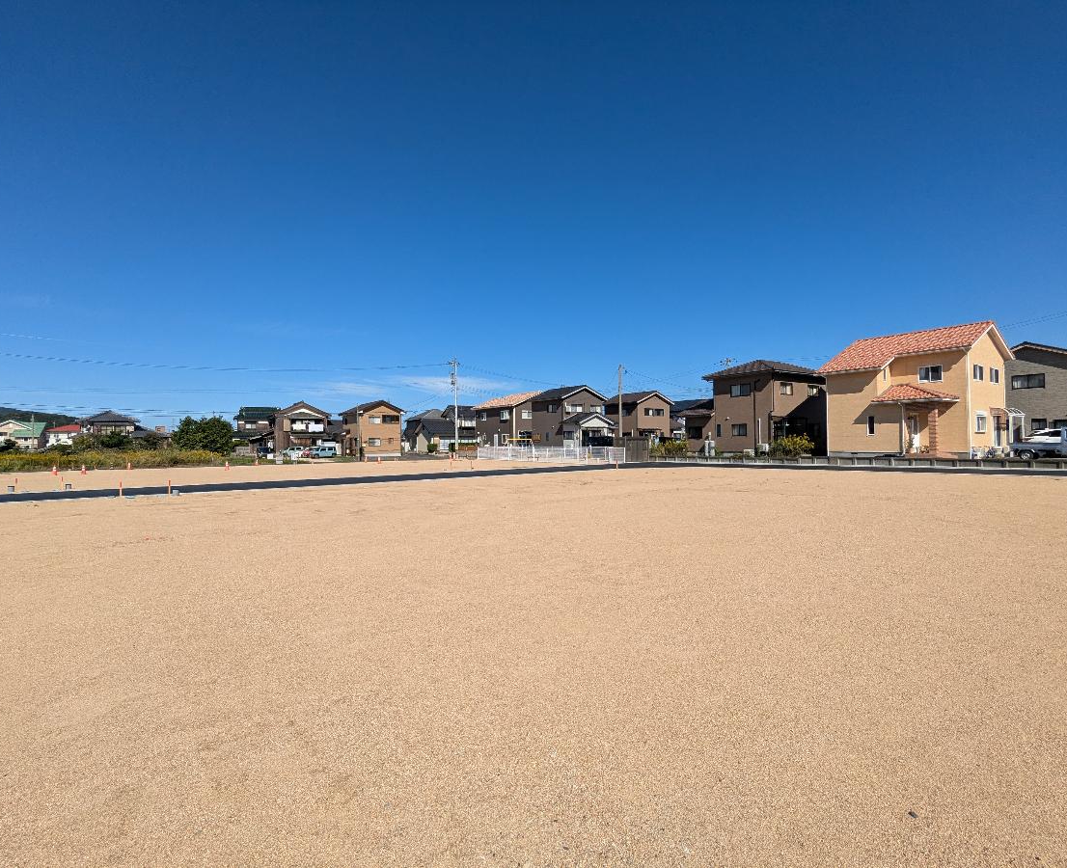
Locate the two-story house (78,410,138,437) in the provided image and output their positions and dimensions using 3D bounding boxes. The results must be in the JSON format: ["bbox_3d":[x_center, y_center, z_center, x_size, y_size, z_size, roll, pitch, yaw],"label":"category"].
[{"bbox_3d":[-77.647,0.000,98.000,7.800,8.200,7.000,-1,-1,-25],"label":"two-story house"}]

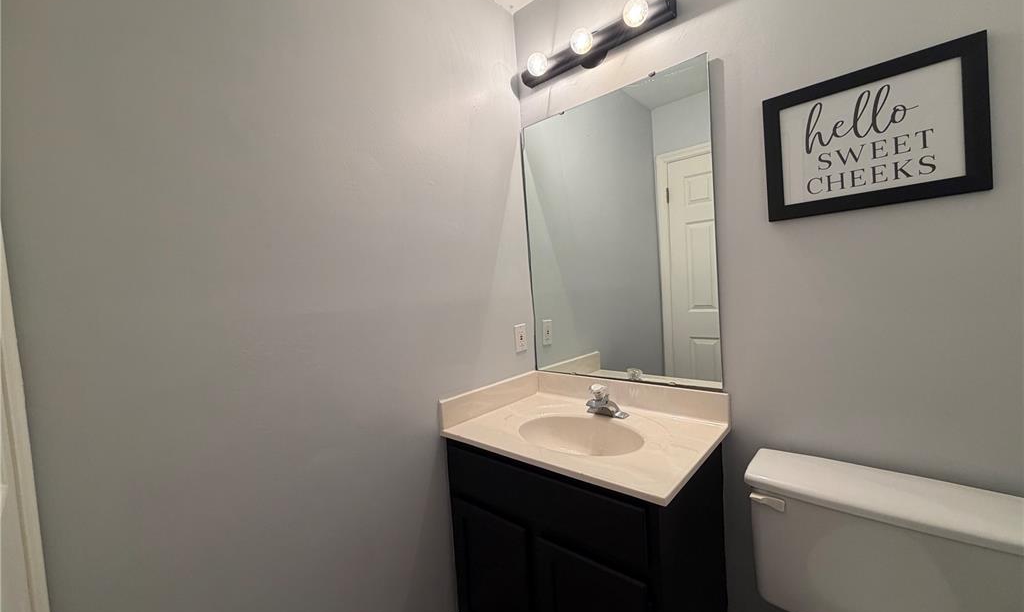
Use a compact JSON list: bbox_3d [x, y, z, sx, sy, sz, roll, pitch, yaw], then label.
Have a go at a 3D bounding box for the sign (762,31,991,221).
[{"bbox_3d":[0.899,-0.426,1.059,0.428,0.345,0.018,-2,3,42],"label":"sign"}]

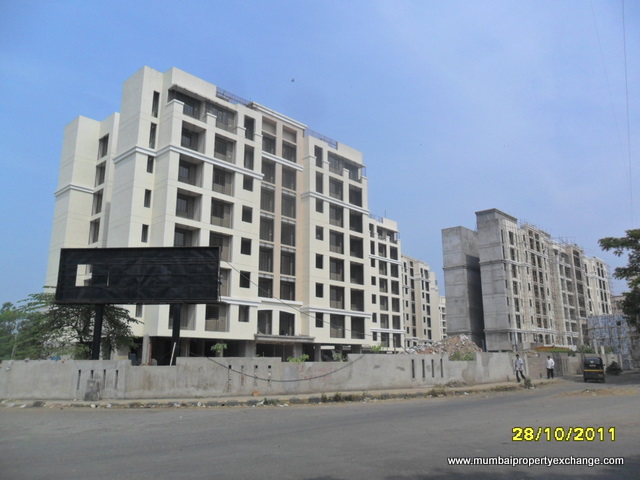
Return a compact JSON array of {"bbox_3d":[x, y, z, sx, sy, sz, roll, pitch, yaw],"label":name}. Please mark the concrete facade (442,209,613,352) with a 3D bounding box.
[{"bbox_3d":[42.232,11.964,101.324,17.500,27.000,41.000,-13,-19,42],"label":"concrete facade"}]

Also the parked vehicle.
[{"bbox_3d":[19.586,9.261,35.700,1.300,1.700,2.650,-7,-15,25],"label":"parked vehicle"}]

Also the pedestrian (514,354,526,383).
[{"bbox_3d":[12.567,8.053,31.300,0.600,1.680,0.520,9,-16,-33],"label":"pedestrian"}]

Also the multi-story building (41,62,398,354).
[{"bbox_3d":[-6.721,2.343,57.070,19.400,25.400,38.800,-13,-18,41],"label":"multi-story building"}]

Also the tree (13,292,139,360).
[{"bbox_3d":[-15.101,6.023,30.326,7.300,5.688,6.500,6,-15,-25],"label":"tree"}]

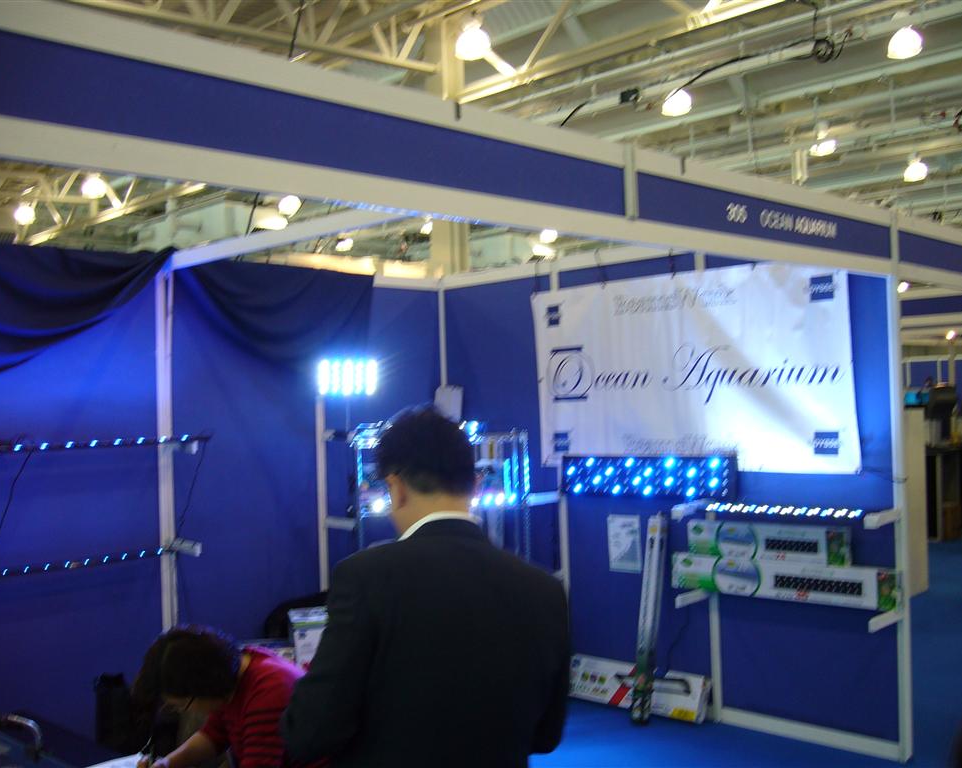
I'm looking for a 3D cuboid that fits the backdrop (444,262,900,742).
[{"bbox_3d":[0.837,0.528,5.738,2.940,2.450,0.050,-3,-1,44],"label":"backdrop"}]

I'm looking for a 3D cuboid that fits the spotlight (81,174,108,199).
[{"bbox_3d":[-8.542,-4.365,22.883,0.500,0.520,0.500,-3,-1,44],"label":"spotlight"}]

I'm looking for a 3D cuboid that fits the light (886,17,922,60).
[{"bbox_3d":[6.147,-5.003,14.994,0.480,0.580,0.480,-3,-1,44],"label":"light"}]

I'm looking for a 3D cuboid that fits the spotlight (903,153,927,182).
[{"bbox_3d":[10.220,-5.069,24.353,0.500,0.580,0.500,-3,-1,44],"label":"spotlight"}]

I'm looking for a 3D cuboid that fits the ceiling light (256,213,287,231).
[{"bbox_3d":[-5.352,-4.191,26.705,0.550,0.450,0.700,-3,-1,44],"label":"ceiling light"}]

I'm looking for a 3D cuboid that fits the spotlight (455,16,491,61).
[{"bbox_3d":[-0.104,-4.791,14.357,0.480,0.560,0.480,-2,-1,0],"label":"spotlight"}]

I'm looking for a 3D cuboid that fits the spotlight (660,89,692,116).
[{"bbox_3d":[3.377,-4.862,17.885,0.480,0.480,0.480,-2,-1,0],"label":"spotlight"}]

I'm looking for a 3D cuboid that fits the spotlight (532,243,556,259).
[{"bbox_3d":[2.011,-4.296,33.320,0.550,0.480,0.650,-3,-1,44],"label":"spotlight"}]

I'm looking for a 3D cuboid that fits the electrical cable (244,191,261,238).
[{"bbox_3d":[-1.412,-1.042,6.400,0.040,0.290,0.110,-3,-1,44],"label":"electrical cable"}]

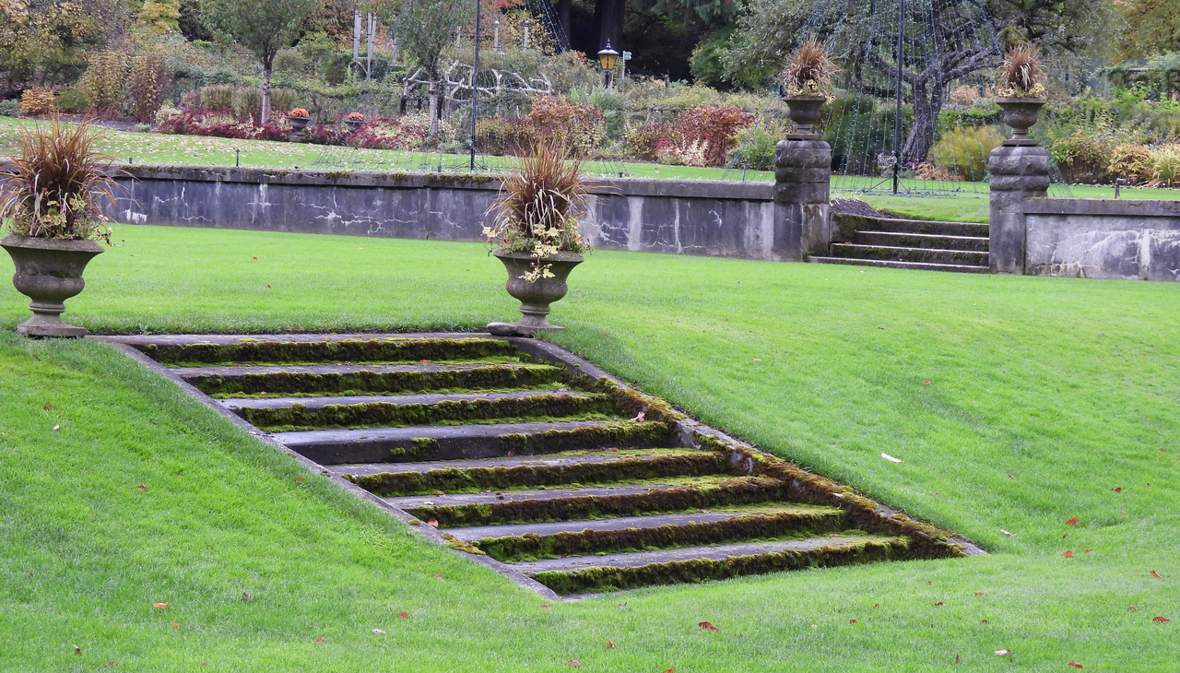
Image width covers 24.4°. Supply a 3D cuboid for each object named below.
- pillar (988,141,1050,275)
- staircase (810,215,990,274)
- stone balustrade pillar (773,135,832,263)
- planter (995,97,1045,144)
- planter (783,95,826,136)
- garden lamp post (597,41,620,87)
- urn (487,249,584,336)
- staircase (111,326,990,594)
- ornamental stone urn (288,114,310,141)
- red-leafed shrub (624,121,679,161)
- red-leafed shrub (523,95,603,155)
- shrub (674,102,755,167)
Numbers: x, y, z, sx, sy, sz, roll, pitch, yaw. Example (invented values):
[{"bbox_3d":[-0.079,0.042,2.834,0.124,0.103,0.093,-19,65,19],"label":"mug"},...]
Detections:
[{"bbox_3d":[5.498,-1.610,34.900,0.550,1.630,0.550,-1,4,-41],"label":"pillar"},{"bbox_3d":[4.371,-1.130,34.192,2.919,0.603,1.597,5,4,45],"label":"staircase"},{"bbox_3d":[2.728,-1.731,34.877,0.512,1.542,0.512,5,4,45],"label":"stone balustrade pillar"},{"bbox_3d":[5.519,-2.748,34.900,0.630,0.610,0.630,1,3,0],"label":"planter"},{"bbox_3d":[2.696,-2.760,34.300,0.560,0.550,0.560,1,4,0],"label":"planter"},{"bbox_3d":[0.430,-5.523,62.000,0.480,2.450,0.480,-1,4,-41],"label":"garden lamp post"},{"bbox_3d":[-0.372,-0.313,19.500,0.650,0.610,0.650,1,3,0],"label":"urn"},{"bbox_3d":[-0.293,0.603,15.152,3.703,0.989,3.346,5,4,45],"label":"staircase"},{"bbox_3d":[-6.517,-4.640,61.008,0.532,0.578,0.532,2,3,0],"label":"ornamental stone urn"},{"bbox_3d":[1.147,-3.647,51.004,1.034,0.759,0.800,2,3,0],"label":"red-leafed shrub"},{"bbox_3d":[-0.483,-4.017,52.000,1.400,1.200,1.550,-1,4,-41],"label":"red-leafed shrub"},{"bbox_3d":[2.279,-3.672,49.938,1.486,1.165,1.200,2,3,0],"label":"shrub"}]

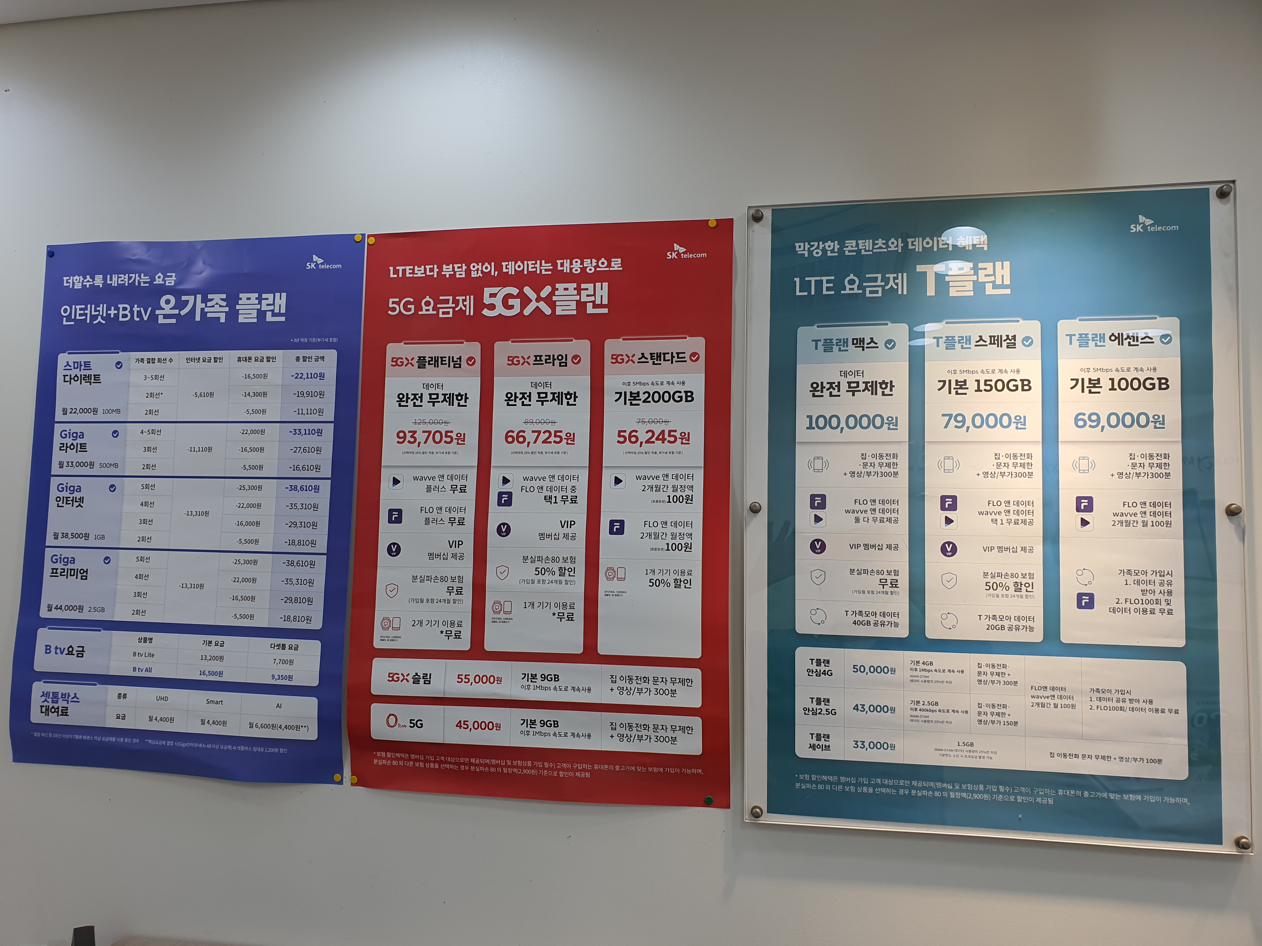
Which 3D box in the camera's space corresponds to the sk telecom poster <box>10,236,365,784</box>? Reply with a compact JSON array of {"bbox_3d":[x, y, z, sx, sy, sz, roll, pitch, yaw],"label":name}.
[{"bbox_3d":[-0.741,0.049,1.578,0.600,0.889,0.015,0,-4,10],"label":"sk telecom poster"}]

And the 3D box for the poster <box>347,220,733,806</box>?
[{"bbox_3d":[-0.143,0.052,1.469,0.600,0.889,0.015,0,-4,10],"label":"poster"}]

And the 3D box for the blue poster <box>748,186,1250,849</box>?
[{"bbox_3d":[0.500,0.050,1.341,0.669,0.910,0.025,0,-4,10],"label":"blue poster"}]

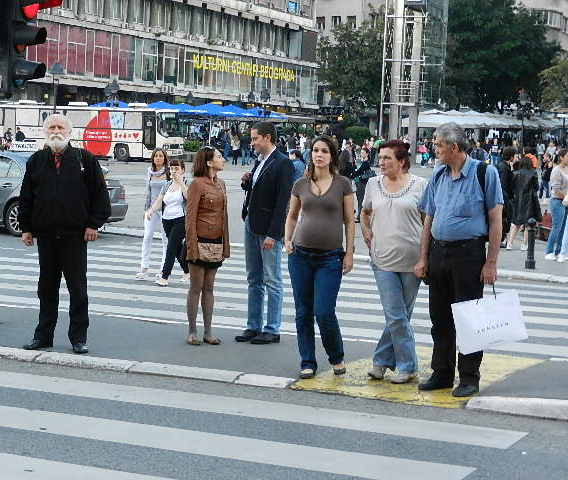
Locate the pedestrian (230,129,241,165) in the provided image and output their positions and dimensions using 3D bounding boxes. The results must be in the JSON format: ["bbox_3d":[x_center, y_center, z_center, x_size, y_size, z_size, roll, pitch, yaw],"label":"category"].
[{"bbox_3d":[-2.218,-4.253,57.500,0.450,1.660,0.340,2,4,6],"label":"pedestrian"}]

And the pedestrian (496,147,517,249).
[{"bbox_3d":[3.762,-0.732,21.400,0.360,1.720,0.460,-1,5,-30],"label":"pedestrian"}]

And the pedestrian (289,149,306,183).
[{"bbox_3d":[0.264,-1.034,25.500,0.360,1.580,0.460,1,4,-15],"label":"pedestrian"}]

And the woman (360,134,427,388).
[{"bbox_3d":[0.769,0.136,8.750,0.480,1.650,0.380,2,4,12],"label":"woman"}]

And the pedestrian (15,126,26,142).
[{"bbox_3d":[-14.236,-5.203,68.000,0.500,1.750,0.360,1,4,-6],"label":"pedestrian"}]

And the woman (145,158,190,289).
[{"bbox_3d":[-1.456,-0.239,15.846,0.550,1.560,0.580,5,5,35],"label":"woman"}]

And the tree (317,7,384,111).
[{"bbox_3d":[4.902,-10.378,85.000,6.500,10.300,6.200,2,4,0],"label":"tree"}]

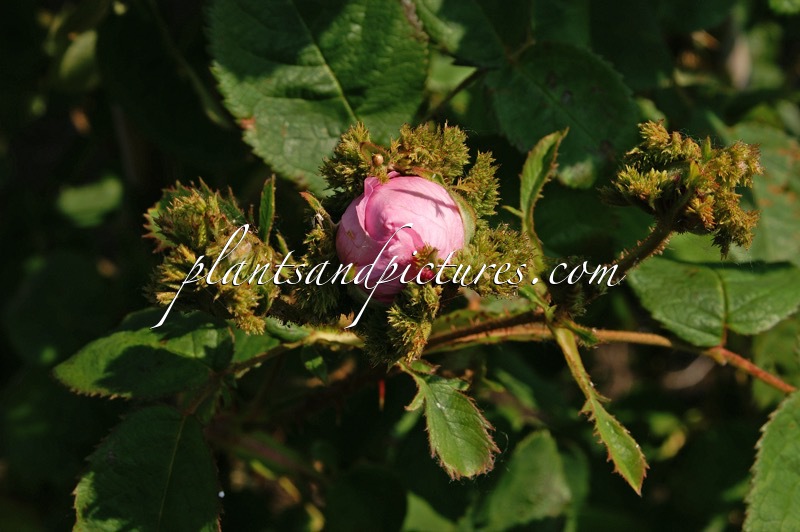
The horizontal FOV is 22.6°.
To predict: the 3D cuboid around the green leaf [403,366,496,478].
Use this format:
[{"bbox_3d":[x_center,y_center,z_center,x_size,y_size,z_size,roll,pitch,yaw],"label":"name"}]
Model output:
[{"bbox_3d":[0.011,0.036,0.462,0.017,0.029,0.008,-26,-7,-9],"label":"green leaf"}]

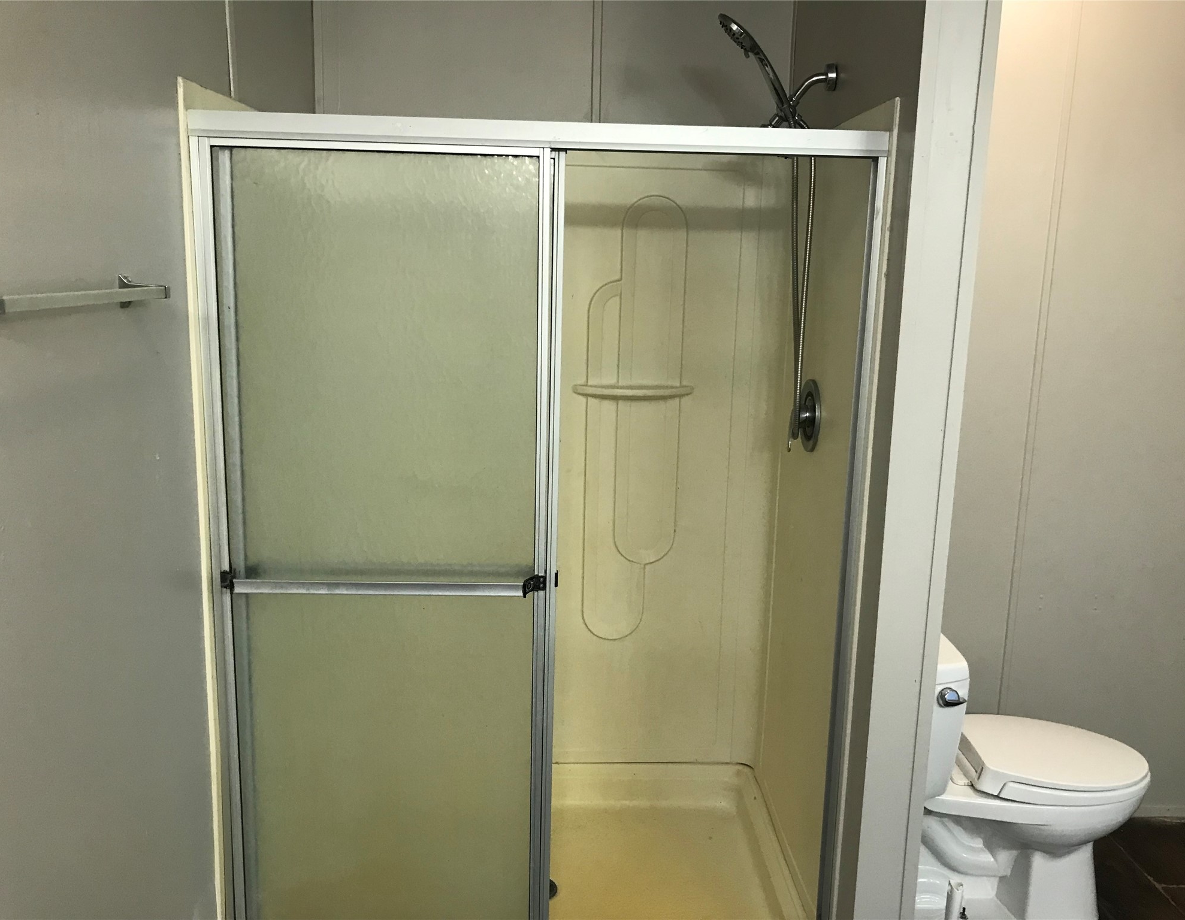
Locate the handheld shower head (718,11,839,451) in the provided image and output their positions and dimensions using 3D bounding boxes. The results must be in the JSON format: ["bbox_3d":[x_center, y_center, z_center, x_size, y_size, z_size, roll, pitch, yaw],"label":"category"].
[{"bbox_3d":[0.375,-0.467,2.117,0.261,0.900,0.136,1,11,-2],"label":"handheld shower head"}]

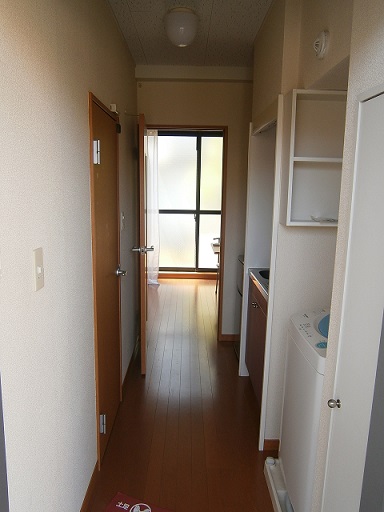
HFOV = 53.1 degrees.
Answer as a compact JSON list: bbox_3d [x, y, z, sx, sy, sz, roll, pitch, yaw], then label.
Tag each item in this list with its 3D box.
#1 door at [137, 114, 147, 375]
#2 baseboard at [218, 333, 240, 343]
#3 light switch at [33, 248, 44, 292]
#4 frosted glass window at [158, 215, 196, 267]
[{"bbox_3d":[-0.389,-0.087,3.071,0.036,1.871,0.661,0,10,-6],"label":"door"},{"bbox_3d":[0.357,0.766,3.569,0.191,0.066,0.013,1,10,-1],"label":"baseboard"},{"bbox_3d":[-0.443,0.035,1.109,0.010,0.120,0.070,1,10,-1],"label":"light switch"},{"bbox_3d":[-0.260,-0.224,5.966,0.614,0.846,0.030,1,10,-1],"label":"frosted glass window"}]

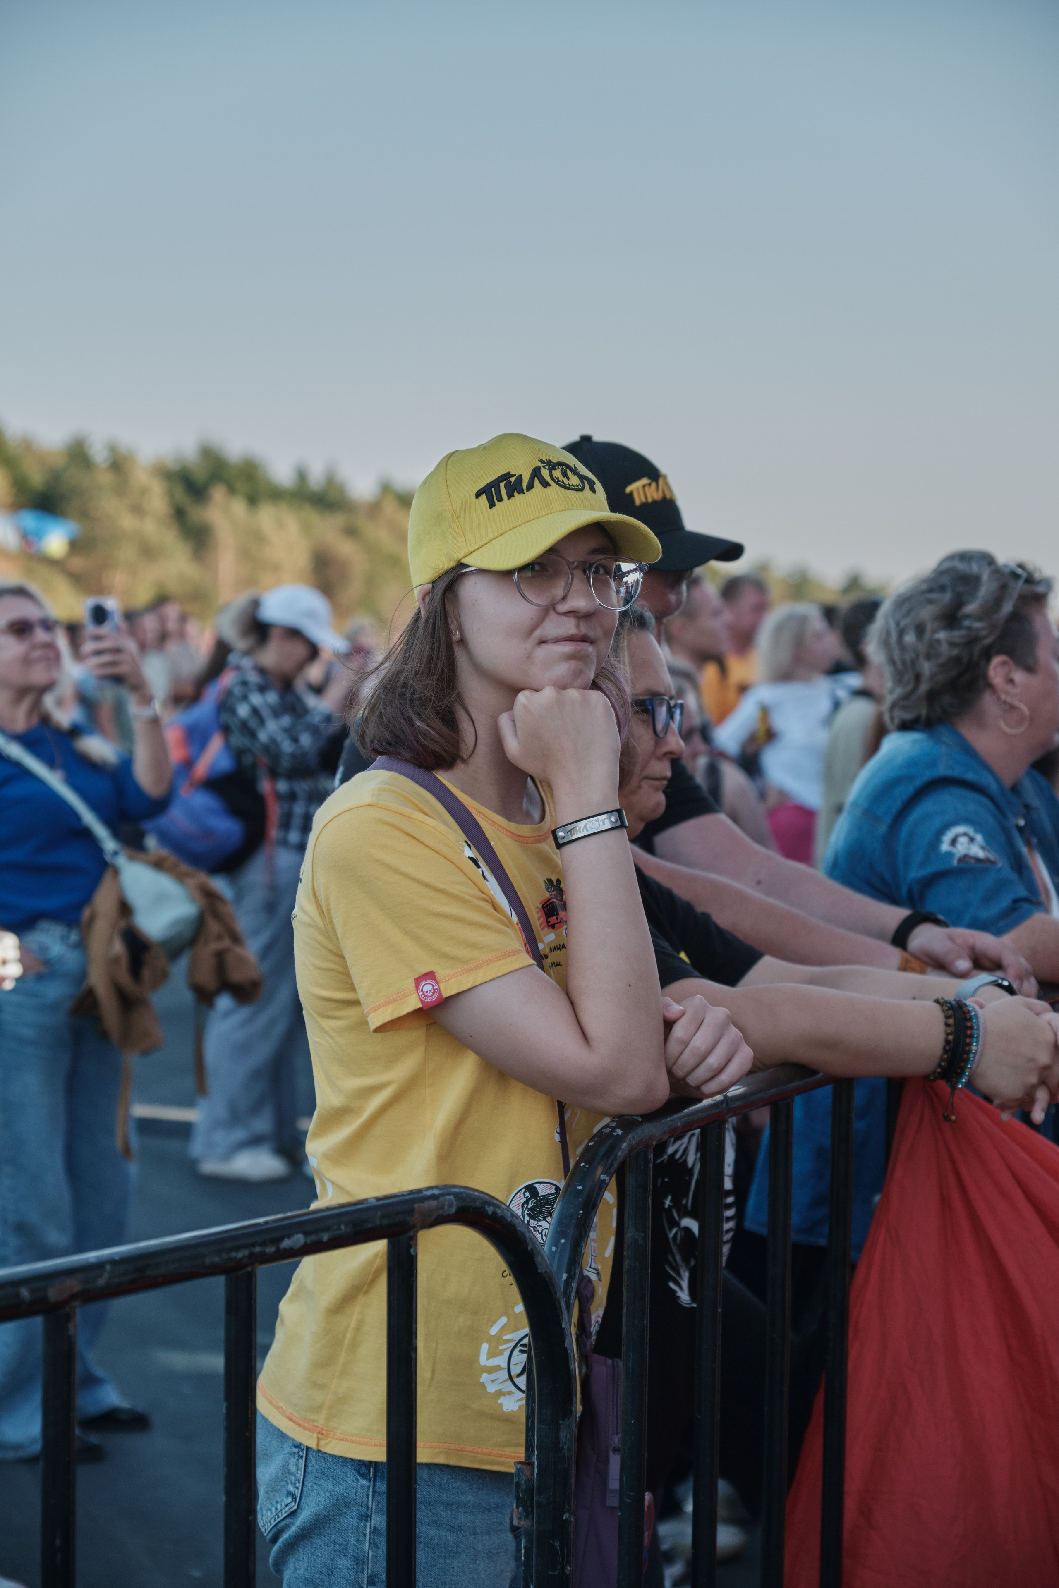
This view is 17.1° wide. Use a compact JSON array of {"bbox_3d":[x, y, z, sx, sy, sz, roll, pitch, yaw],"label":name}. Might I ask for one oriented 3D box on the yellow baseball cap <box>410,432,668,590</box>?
[{"bbox_3d":[0.004,-0.248,3.090,0.178,0.138,0.265,-2,4,-34],"label":"yellow baseball cap"}]

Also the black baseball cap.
[{"bbox_3d":[0.097,-0.315,3.840,0.270,0.145,0.180,2,3,20],"label":"black baseball cap"}]

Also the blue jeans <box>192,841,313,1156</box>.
[{"bbox_3d":[-0.740,0.552,9.600,0.330,0.930,0.400,2,3,18],"label":"blue jeans"}]

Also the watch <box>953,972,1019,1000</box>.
[{"bbox_3d":[0.443,0.199,3.420,0.032,0.052,0.062,0,-40,41],"label":"watch"}]

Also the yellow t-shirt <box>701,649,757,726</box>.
[{"bbox_3d":[0.672,-0.133,11.300,0.290,0.690,0.500,4,4,44],"label":"yellow t-shirt"}]

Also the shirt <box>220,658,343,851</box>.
[{"bbox_3d":[-0.669,-0.110,9.600,0.380,0.570,0.450,2,3,18],"label":"shirt"}]

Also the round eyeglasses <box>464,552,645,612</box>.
[{"bbox_3d":[0.005,-0.183,3.090,0.140,0.050,0.145,-2,4,-34],"label":"round eyeglasses"}]

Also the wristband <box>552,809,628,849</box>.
[{"bbox_3d":[0.051,0.030,2.990,0.064,0.018,0.052,-18,0,0],"label":"wristband"}]

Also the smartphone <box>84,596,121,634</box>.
[{"bbox_3d":[-0.764,-0.278,6.350,0.075,0.160,0.009,-8,3,-33],"label":"smartphone"}]

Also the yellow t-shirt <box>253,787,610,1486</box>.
[{"bbox_3d":[-0.086,0.277,3.150,0.310,0.615,0.440,2,4,25],"label":"yellow t-shirt"}]

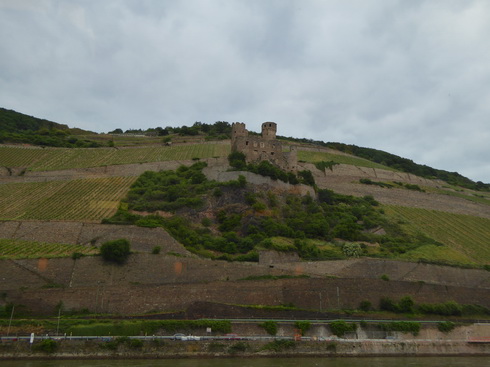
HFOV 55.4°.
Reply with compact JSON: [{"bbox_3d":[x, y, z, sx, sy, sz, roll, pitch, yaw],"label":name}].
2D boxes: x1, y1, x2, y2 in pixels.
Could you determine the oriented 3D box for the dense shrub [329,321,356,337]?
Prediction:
[{"bbox_3d":[29.660,44.220,142.340,8.100,4.500,3.300,0,-19,0],"label":"dense shrub"}]

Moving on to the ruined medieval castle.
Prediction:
[{"bbox_3d":[12.610,-23.070,304.470,39.000,33.000,22.000,-5,-19,13],"label":"ruined medieval castle"}]

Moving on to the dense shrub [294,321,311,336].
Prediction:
[{"bbox_3d":[17.260,43.550,140.450,4.500,4.300,3.000,0,-19,0],"label":"dense shrub"}]

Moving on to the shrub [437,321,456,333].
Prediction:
[{"bbox_3d":[63.110,44.910,146.330,5.400,3.700,3.000,0,-19,0],"label":"shrub"}]

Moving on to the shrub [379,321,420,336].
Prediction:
[{"bbox_3d":[47.650,44.670,144.300,12.200,4.300,3.300,0,-19,0],"label":"shrub"}]

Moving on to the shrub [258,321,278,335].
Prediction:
[{"bbox_3d":[6.980,43.060,139.560,5.770,3.920,3.000,0,-19,0],"label":"shrub"}]

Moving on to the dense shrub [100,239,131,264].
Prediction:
[{"bbox_3d":[-50.130,26.780,182.020,10.400,9.200,9.300,5,-19,-14],"label":"dense shrub"}]

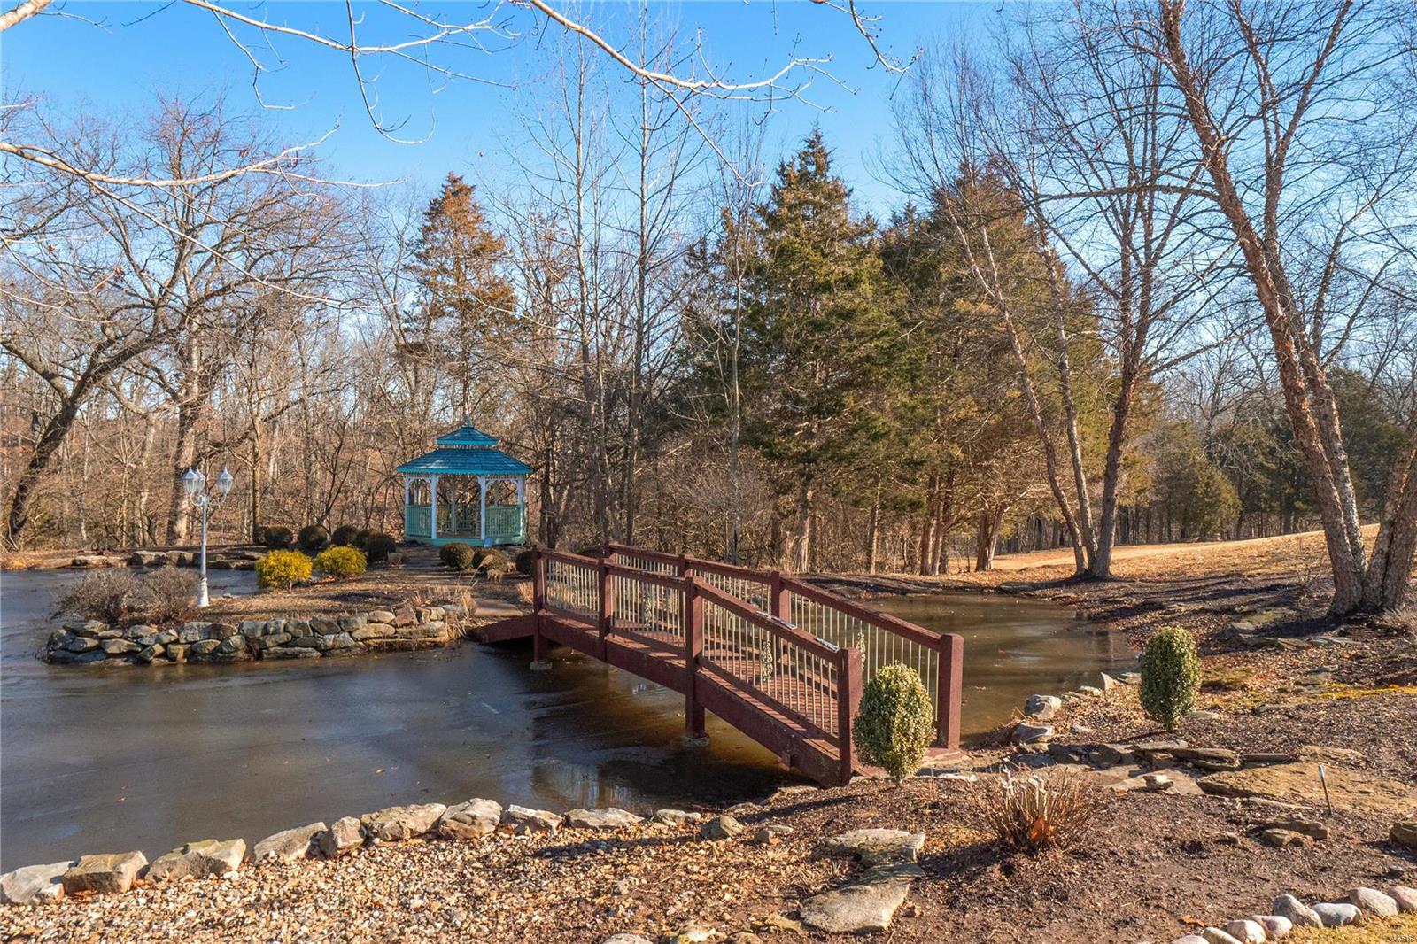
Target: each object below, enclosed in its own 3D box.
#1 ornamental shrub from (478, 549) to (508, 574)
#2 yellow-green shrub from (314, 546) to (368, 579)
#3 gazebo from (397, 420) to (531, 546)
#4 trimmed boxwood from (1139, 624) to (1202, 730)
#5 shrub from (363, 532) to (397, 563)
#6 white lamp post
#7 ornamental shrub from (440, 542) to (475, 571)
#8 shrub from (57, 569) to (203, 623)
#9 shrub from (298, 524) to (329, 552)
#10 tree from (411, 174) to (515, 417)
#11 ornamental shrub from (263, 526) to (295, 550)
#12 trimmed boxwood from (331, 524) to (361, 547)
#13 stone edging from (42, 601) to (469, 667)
[{"bbox_3d":[-4.767,1.975,20.800,0.730,0.560,0.730,0,0,0],"label":"ornamental shrub"},{"bbox_3d":[-7.850,1.930,20.200,1.080,0.740,1.080,0,0,-22],"label":"yellow-green shrub"},{"bbox_3d":[-7.703,0.262,29.800,4.050,3.780,4.050,0,0,-6],"label":"gazebo"},{"bbox_3d":[4.541,2.028,9.300,0.600,1.030,0.600,0,0,0],"label":"trimmed boxwood"},{"bbox_3d":[-8.099,1.857,23.300,0.800,0.770,0.800,0,0,-18],"label":"shrub"},{"bbox_3d":[-8.407,1.081,15.900,0.820,2.380,0.800,0,0,-30],"label":"white lamp post"},{"bbox_3d":[-5.643,1.910,21.300,0.800,0.650,0.800,0,0,0],"label":"ornamental shrub"},{"bbox_3d":[-9.346,1.996,15.200,2.150,0.880,1.350,0,0,0],"label":"shrub"},{"bbox_3d":[-11.091,1.848,26.500,0.880,0.750,0.880,0,0,0],"label":"shrub"},{"bbox_3d":[-9.089,-4.431,35.000,3.800,13.200,3.800,0,0,-14],"label":"tree"},{"bbox_3d":[-12.418,1.888,27.300,0.880,0.680,0.850,0,0,0],"label":"ornamental shrub"},{"bbox_3d":[-10.312,1.829,26.900,0.830,0.700,0.830,0,0,0],"label":"trimmed boxwood"},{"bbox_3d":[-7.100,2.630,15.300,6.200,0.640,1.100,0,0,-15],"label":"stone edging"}]

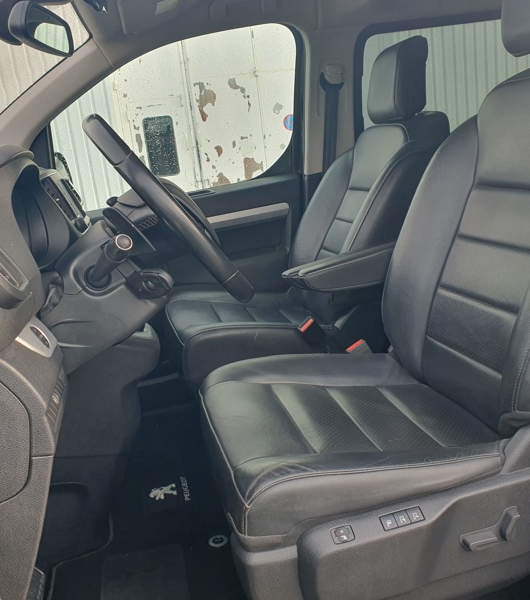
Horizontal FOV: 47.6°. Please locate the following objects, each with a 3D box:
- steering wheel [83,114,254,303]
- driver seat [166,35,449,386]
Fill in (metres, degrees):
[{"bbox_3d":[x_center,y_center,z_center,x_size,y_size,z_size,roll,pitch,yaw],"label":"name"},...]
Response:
[{"bbox_3d":[-0.165,-0.130,0.980,0.085,0.380,0.380,-41,13,1],"label":"steering wheel"},{"bbox_3d":[0.112,-0.187,1.810,0.843,1.112,0.519,-6,11,-6],"label":"driver seat"}]

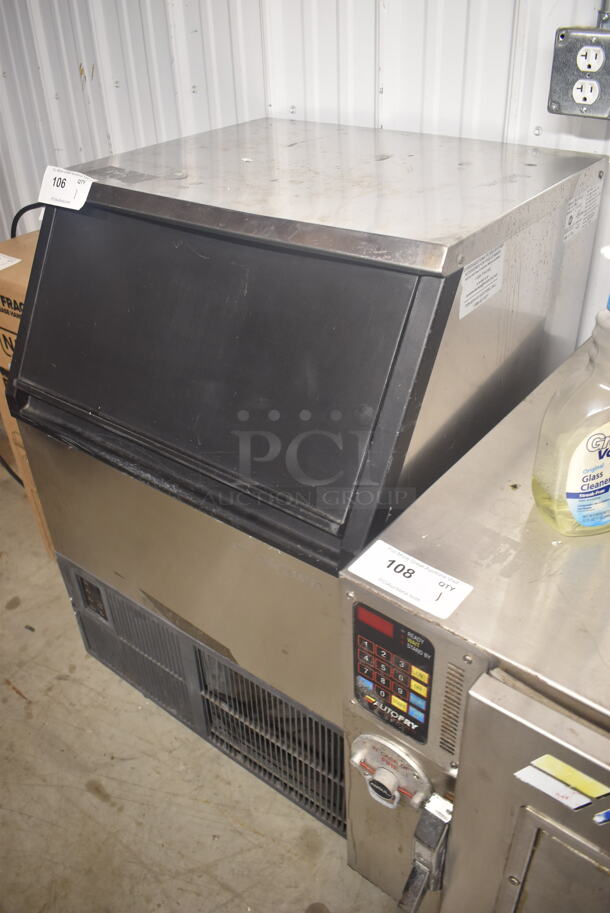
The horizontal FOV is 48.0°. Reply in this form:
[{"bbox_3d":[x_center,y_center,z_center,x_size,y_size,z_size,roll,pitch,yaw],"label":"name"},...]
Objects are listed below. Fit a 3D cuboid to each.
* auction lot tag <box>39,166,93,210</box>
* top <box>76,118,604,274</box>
[{"bbox_3d":[-0.324,-0.361,0.930,0.100,0.050,0.007,22,9,29],"label":"auction lot tag"},{"bbox_3d":[0.032,-0.401,0.976,0.615,0.031,0.500,22,41,29],"label":"top"}]

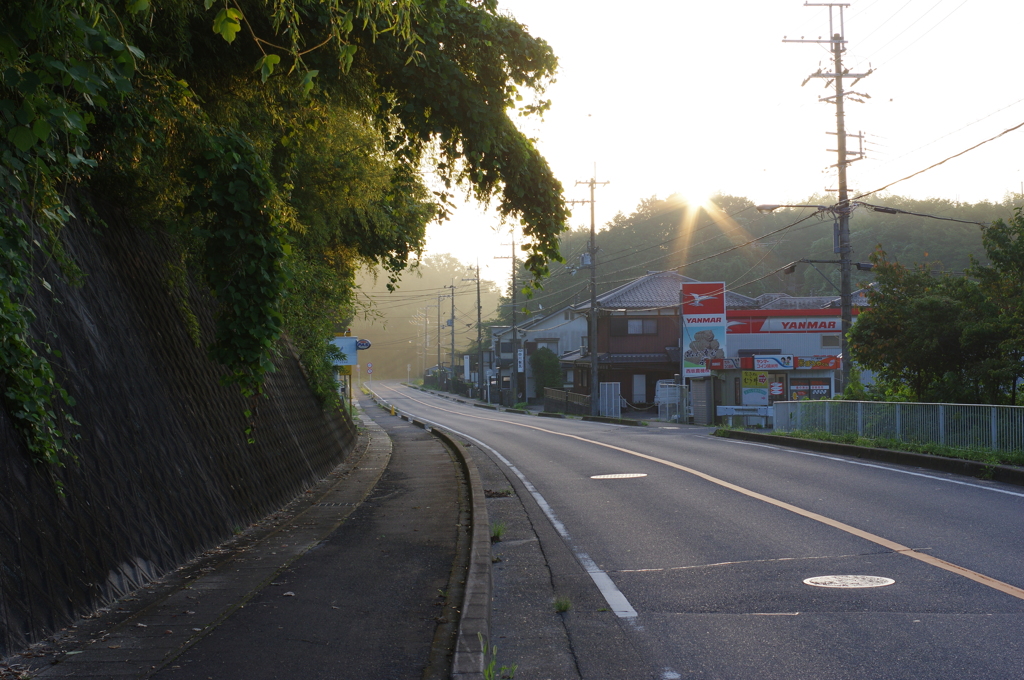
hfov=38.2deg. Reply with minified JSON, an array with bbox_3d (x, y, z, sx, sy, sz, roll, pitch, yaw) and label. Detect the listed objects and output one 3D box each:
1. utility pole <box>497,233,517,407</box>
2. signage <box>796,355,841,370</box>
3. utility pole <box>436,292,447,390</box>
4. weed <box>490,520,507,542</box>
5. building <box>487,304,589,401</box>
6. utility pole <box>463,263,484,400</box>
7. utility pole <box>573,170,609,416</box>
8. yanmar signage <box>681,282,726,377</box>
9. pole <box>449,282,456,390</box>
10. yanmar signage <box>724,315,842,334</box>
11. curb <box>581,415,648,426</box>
[{"bbox_3d":[-0.252,-1.228,93.000,1.400,10.500,0.450,-1,-1,-7],"label":"utility pole"},{"bbox_3d":[11.581,0.853,56.000,1.700,0.550,0.130,-1,-1,2],"label":"signage"},{"bbox_3d":[-7.690,0.054,160.000,1.100,10.400,0.400,0,-1,-8],"label":"utility pole"},{"bbox_3d":[-0.144,2.048,15.800,0.170,0.220,0.160,-1,-1,0],"label":"weed"},{"bbox_3d":[2.381,1.031,105.000,7.200,6.800,9.000,-1,-1,6],"label":"building"},{"bbox_3d":[-2.919,-0.644,112.000,1.600,10.400,0.450,-1,-1,-7],"label":"utility pole"},{"bbox_3d":[3.423,-2.015,64.000,1.550,10.600,0.500,-1,-1,-7],"label":"utility pole"},{"bbox_3d":[7.786,-0.418,60.000,1.830,3.800,0.280,-1,-1,12],"label":"yanmar signage"},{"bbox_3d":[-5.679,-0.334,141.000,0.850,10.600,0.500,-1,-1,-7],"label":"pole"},{"bbox_3d":[12.267,-0.684,66.500,5.800,0.880,0.150,-1,-1,2],"label":"yanmar signage"},{"bbox_3d":[3.639,3.090,56.000,0.200,0.180,10.300,0,-1,-8],"label":"curb"}]

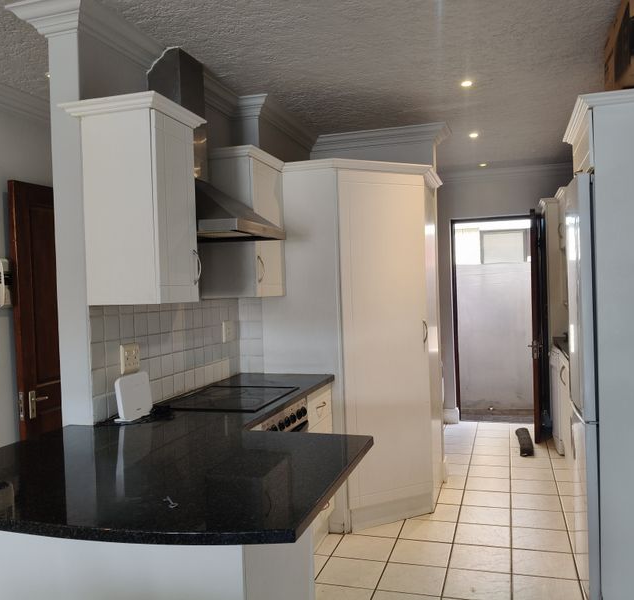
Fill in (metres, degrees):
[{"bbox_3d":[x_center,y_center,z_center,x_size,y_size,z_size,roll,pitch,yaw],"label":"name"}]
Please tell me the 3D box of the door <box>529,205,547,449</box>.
[{"bbox_3d":[2.064,0.222,5.579,0.045,2.030,0.810,-2,1,26],"label":"door"}]

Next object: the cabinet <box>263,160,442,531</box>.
[{"bbox_3d":[0.292,0.258,3.896,0.920,2.155,1.050,-2,1,18],"label":"cabinet"}]

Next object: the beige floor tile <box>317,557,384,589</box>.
[{"bbox_3d":[0.175,1.348,2.975,0.297,0.010,0.297,-2,1,18],"label":"beige floor tile"}]

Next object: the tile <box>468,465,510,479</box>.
[{"bbox_3d":[1.306,1.308,4.550,0.298,0.010,0.298,-2,0,18],"label":"tile"}]

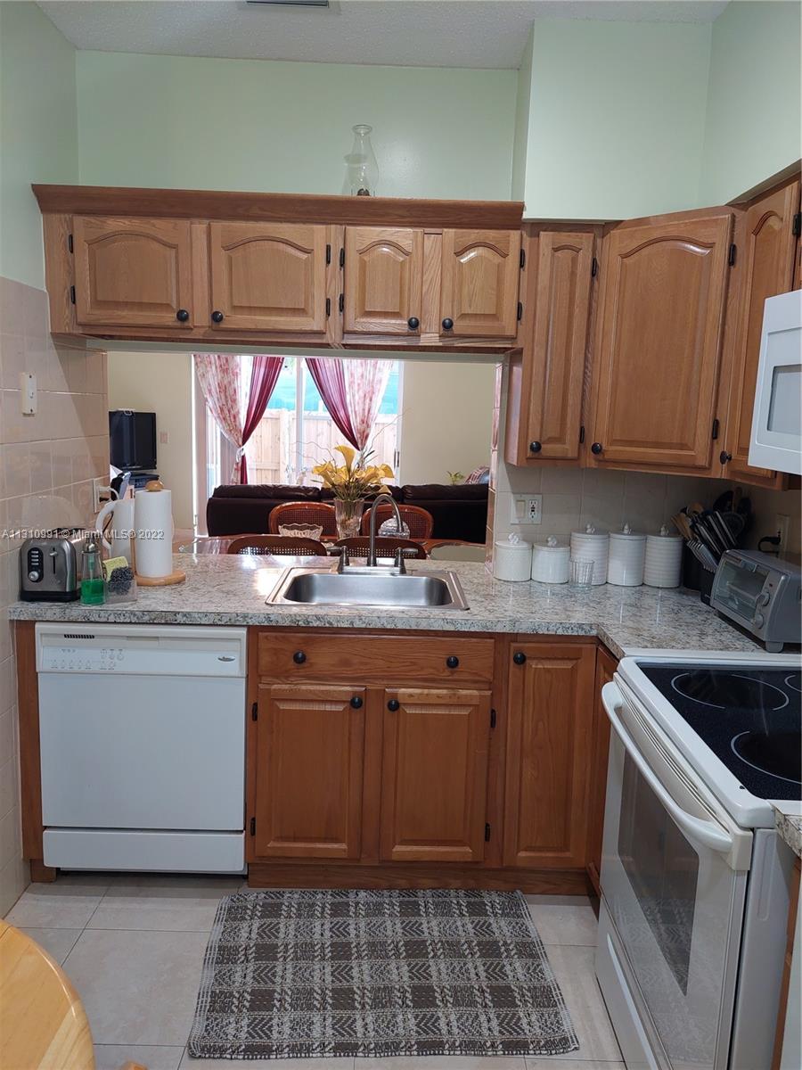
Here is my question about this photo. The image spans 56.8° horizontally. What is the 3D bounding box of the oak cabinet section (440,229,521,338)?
[{"bbox_3d":[0.246,-0.795,2.434,0.244,0.319,0.300,2,8,0],"label":"oak cabinet section"}]

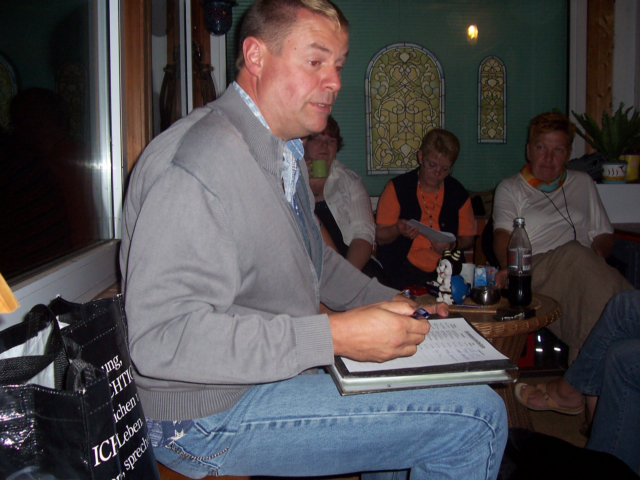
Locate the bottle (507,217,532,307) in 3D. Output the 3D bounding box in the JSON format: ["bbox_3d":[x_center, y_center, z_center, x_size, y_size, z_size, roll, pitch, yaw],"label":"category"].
[{"bbox_3d":[0.543,0.059,1.710,0.068,0.242,0.068,-1,4,0],"label":"bottle"}]

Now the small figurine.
[{"bbox_3d":[0.356,0.099,1.700,0.088,0.148,0.080,-3,5,-30],"label":"small figurine"}]

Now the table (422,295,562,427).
[{"bbox_3d":[0.392,0.454,1.722,0.530,0.560,0.530,-1,4,0],"label":"table"}]

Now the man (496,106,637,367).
[{"bbox_3d":[0.830,0.140,2.180,0.560,1.140,0.850,0,5,16],"label":"man"}]

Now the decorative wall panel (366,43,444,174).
[{"bbox_3d":[0.408,-0.628,3.000,0.370,0.630,0.020,-1,4,0],"label":"decorative wall panel"}]

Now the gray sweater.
[{"bbox_3d":[-0.103,0.019,1.130,0.520,0.620,0.520,-1,4,-1],"label":"gray sweater"}]

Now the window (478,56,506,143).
[{"bbox_3d":[0.823,-0.670,3.000,0.135,0.410,0.020,-1,4,0],"label":"window"}]

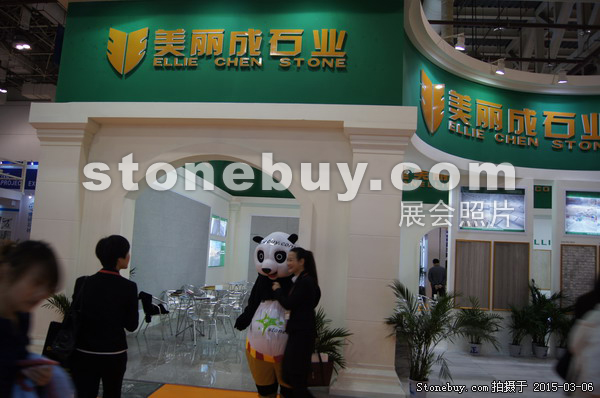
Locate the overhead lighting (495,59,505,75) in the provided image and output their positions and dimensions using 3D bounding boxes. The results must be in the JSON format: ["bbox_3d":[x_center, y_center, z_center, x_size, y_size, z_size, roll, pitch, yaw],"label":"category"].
[{"bbox_3d":[3.103,-2.061,6.988,0.130,0.200,0.130,6,-7,-27],"label":"overhead lighting"}]

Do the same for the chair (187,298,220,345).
[{"bbox_3d":[-1.643,2.067,7.678,0.540,0.750,0.560,7,-8,-30],"label":"chair"}]

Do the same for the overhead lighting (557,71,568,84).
[{"bbox_3d":[4.253,-1.969,7.280,0.130,0.200,0.130,3,-7,-1],"label":"overhead lighting"}]

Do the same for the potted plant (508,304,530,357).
[{"bbox_3d":[3.857,2.323,7.980,0.460,0.900,0.440,3,-7,0],"label":"potted plant"}]

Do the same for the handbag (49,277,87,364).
[{"bbox_3d":[-1.445,0.752,2.780,0.250,0.520,0.130,0,-8,27],"label":"handbag"}]

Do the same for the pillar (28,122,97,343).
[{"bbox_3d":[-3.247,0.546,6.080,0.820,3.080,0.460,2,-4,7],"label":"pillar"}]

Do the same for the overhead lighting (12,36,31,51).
[{"bbox_3d":[-13.327,-7.441,21.500,0.700,0.480,0.500,2,-7,5],"label":"overhead lighting"}]

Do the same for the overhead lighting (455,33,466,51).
[{"bbox_3d":[2.233,-2.191,6.250,0.130,0.200,0.130,-2,-8,37],"label":"overhead lighting"}]

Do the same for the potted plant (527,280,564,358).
[{"bbox_3d":[4.310,2.127,7.887,0.660,1.300,0.620,2,-7,5],"label":"potted plant"}]

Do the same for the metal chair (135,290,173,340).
[{"bbox_3d":[-2.543,2.053,7.954,0.560,0.750,0.540,3,-7,4],"label":"metal chair"}]

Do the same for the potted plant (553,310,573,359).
[{"bbox_3d":[4.610,2.395,7.890,0.420,0.800,0.420,2,-7,5],"label":"potted plant"}]

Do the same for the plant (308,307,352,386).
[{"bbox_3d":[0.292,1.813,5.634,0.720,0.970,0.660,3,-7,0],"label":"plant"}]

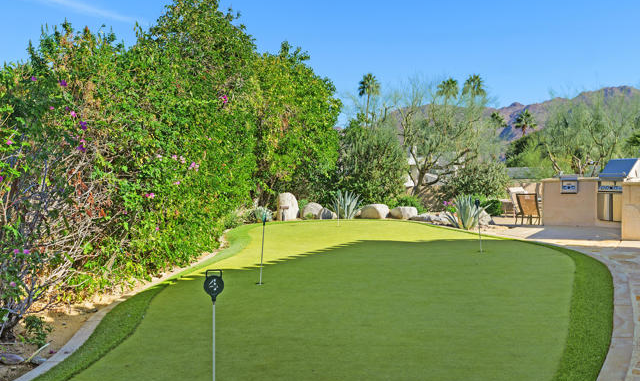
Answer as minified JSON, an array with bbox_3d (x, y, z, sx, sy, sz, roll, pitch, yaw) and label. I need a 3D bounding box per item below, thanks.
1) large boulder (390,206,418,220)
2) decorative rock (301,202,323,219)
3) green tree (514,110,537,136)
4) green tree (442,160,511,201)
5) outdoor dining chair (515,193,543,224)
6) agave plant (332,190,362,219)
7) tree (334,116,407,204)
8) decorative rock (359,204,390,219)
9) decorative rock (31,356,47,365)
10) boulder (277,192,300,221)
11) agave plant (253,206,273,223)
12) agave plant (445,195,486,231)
[{"bbox_3d":[2.200,0.592,16.200,0.729,0.351,0.550,0,2,0],"label":"large boulder"},{"bbox_3d":[-0.189,0.538,16.200,0.560,0.450,0.500,0,2,0],"label":"decorative rock"},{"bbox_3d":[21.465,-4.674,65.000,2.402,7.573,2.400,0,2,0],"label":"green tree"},{"bbox_3d":[4.587,-0.176,18.300,2.088,1.470,1.800,0,2,0],"label":"green tree"},{"bbox_3d":[4.992,0.512,14.900,0.580,0.867,0.620,2,2,41],"label":"outdoor dining chair"},{"bbox_3d":[0.703,0.368,15.900,0.818,0.761,0.780,0,2,0],"label":"agave plant"},{"bbox_3d":[1.485,-0.787,18.300,2.176,2.867,2.000,0,2,0],"label":"tree"},{"bbox_3d":[1.428,0.561,16.300,0.786,0.414,0.620,0,2,0],"label":"decorative rock"},{"bbox_3d":[-1.866,1.139,4.150,0.123,0.070,0.100,0,2,0],"label":"decorative rock"},{"bbox_3d":[-0.800,0.416,15.800,0.533,0.731,0.420,0,2,0],"label":"boulder"},{"bbox_3d":[-1.392,0.592,15.200,0.489,0.427,0.470,0,2,0],"label":"agave plant"},{"bbox_3d":[3.236,0.479,13.700,0.991,0.760,0.900,0,2,0],"label":"agave plant"}]

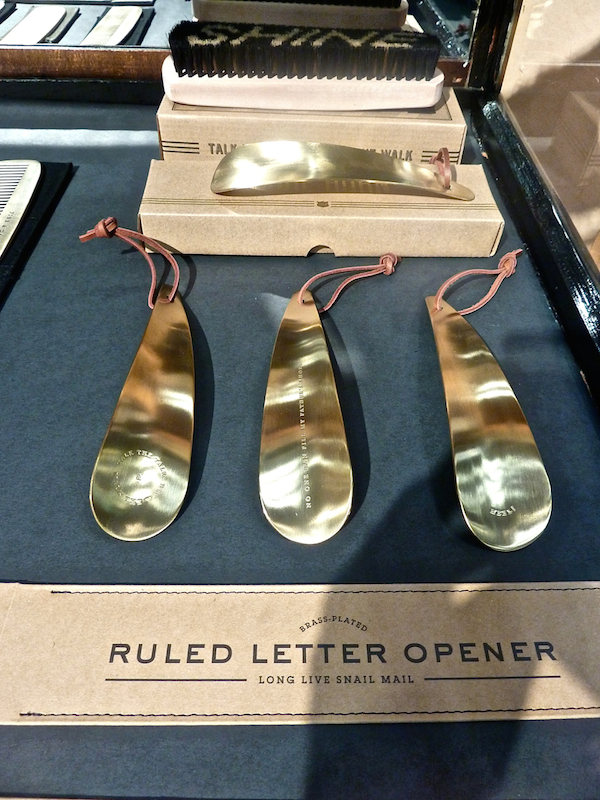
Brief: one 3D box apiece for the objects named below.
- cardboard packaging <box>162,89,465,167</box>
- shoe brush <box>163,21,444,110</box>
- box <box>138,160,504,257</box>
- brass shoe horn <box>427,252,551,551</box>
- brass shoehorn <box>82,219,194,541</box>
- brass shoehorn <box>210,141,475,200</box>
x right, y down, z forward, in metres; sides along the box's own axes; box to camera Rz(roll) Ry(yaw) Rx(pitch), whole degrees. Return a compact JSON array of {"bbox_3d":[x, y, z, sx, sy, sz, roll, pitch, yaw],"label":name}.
[{"bbox_3d":[0.009,-0.209,0.455,0.223,0.051,0.068,1,49,-2],"label":"cardboard packaging"},{"bbox_3d":[0.004,-0.246,0.427,0.203,0.038,0.052,1,49,-2],"label":"shoe brush"},{"bbox_3d":[0.015,-0.136,0.407,0.238,0.028,0.072,0,49,-3],"label":"box"},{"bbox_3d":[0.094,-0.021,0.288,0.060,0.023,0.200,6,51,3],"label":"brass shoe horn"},{"bbox_3d":[-0.096,-0.028,0.313,0.088,0.024,0.233,-1,49,-3],"label":"brass shoehorn"},{"bbox_3d":[0.031,-0.157,0.390,0.181,0.026,0.045,3,49,0],"label":"brass shoehorn"}]

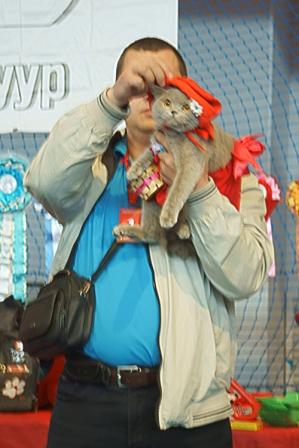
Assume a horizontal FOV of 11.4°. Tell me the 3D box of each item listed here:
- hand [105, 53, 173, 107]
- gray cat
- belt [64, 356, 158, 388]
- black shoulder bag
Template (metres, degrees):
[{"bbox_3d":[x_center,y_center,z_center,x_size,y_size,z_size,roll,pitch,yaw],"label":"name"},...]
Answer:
[{"bbox_3d":[-0.021,-0.303,3.150,0.120,0.115,0.090,1,1,32],"label":"hand"},{"bbox_3d":[0.052,-0.112,3.120,0.200,0.355,0.250,1,1,25],"label":"gray cat"},{"bbox_3d":[-0.017,0.320,3.240,0.345,0.055,0.240,0,1,7],"label":"belt"},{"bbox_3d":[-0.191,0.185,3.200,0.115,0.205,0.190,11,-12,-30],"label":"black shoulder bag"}]

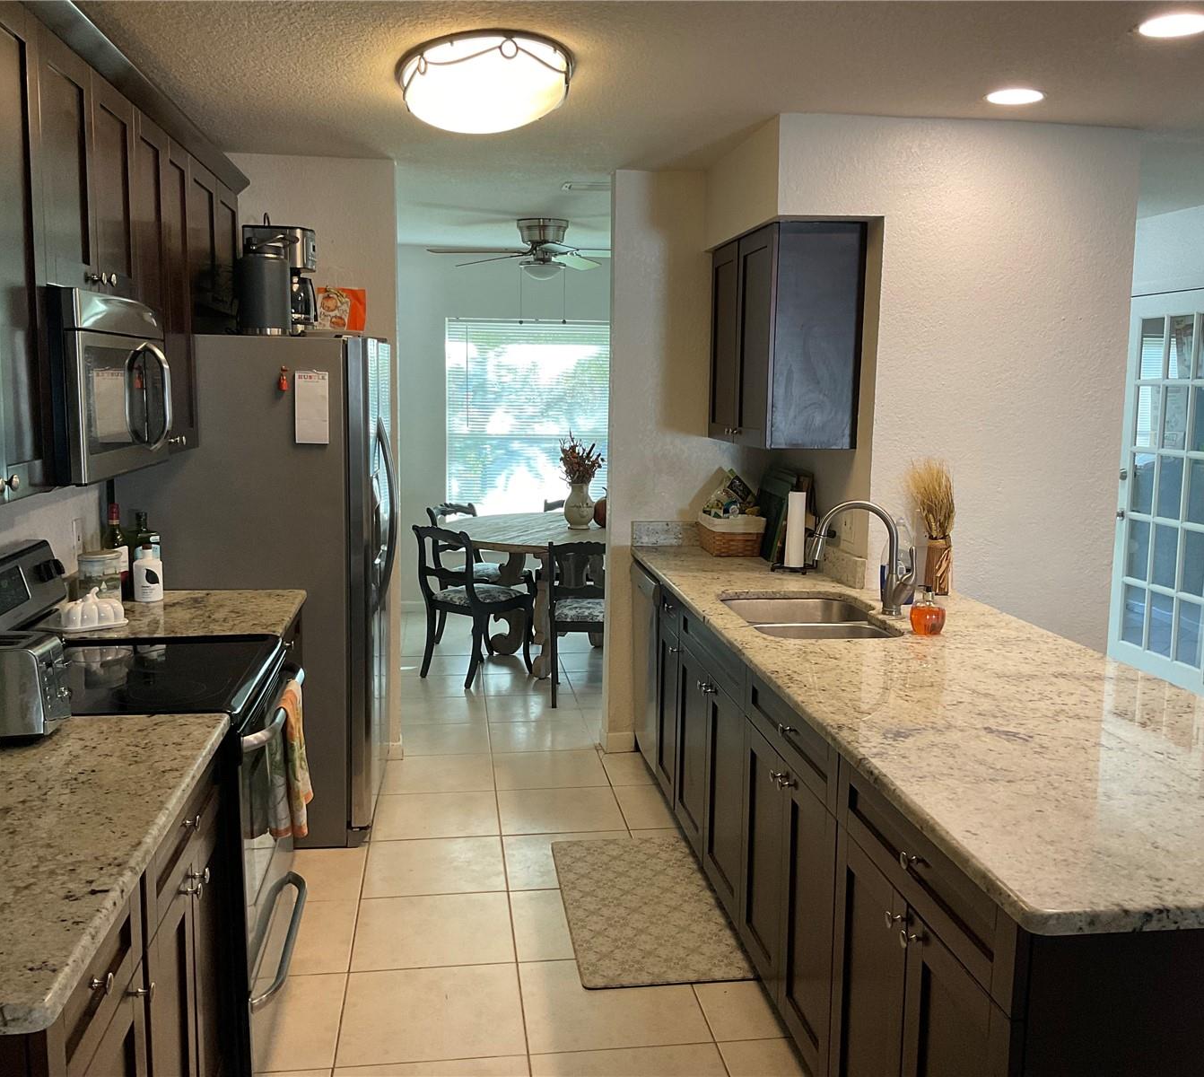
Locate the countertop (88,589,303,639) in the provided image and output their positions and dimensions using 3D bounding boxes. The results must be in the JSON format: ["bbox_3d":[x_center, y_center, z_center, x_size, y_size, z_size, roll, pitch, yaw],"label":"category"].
[{"bbox_3d":[-1.234,0.244,3.570,0.640,0.040,0.745,0,7,-7],"label":"countertop"}]

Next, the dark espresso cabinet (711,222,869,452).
[{"bbox_3d":[0.679,-0.757,4.622,0.313,0.773,0.970,0,7,-7],"label":"dark espresso cabinet"}]

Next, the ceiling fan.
[{"bbox_3d":[-0.319,-1.565,6.533,1.324,0.311,1.324,0,8,-7],"label":"ceiling fan"}]

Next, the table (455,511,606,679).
[{"bbox_3d":[-0.135,0.321,6.837,1.565,0.768,1.565,0,8,-7],"label":"table"}]

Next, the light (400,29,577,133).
[{"bbox_3d":[-0.301,-1.177,3.123,0.464,0.161,0.464,0,8,-7],"label":"light"}]

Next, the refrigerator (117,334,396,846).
[{"bbox_3d":[-1.195,0.133,4.410,0.875,1.735,0.914,0,7,-7],"label":"refrigerator"}]

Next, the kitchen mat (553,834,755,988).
[{"bbox_3d":[0.145,1.130,3.725,0.512,0.012,1.003,0,8,-7],"label":"kitchen mat"}]

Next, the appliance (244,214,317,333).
[{"bbox_3d":[-1.121,-0.888,4.194,0.231,0.376,0.191,0,8,-3],"label":"appliance"}]

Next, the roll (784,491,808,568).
[{"bbox_3d":[0.717,-0.034,4.458,0.072,0.278,0.072,1,8,0],"label":"roll"}]

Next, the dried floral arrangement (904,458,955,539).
[{"bbox_3d":[1.109,-0.120,4.066,0.160,0.285,0.155,0,7,-7],"label":"dried floral arrangement"}]

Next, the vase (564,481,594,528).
[{"bbox_3d":[-0.127,-0.187,6.768,0.161,0.259,0.161,0,8,-7],"label":"vase"}]

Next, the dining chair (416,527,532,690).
[{"bbox_3d":[-0.680,0.330,6.517,0.452,0.827,0.512,6,10,37],"label":"dining chair"}]

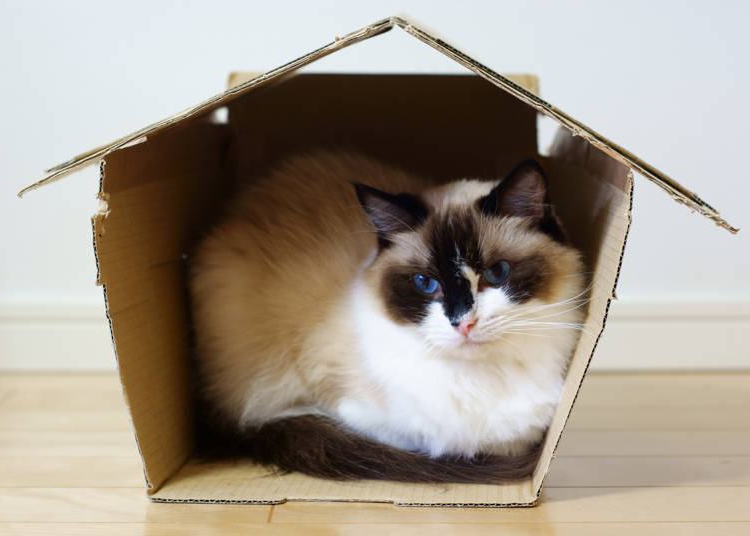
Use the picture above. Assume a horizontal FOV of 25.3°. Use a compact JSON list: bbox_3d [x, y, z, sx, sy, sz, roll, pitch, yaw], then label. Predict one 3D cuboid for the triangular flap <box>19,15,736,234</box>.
[{"bbox_3d":[0.003,-0.094,1.055,0.415,0.126,0.180,0,7,2],"label":"triangular flap"}]

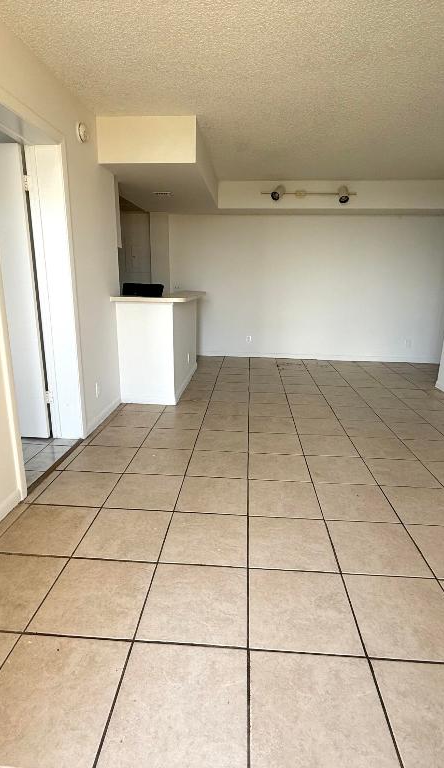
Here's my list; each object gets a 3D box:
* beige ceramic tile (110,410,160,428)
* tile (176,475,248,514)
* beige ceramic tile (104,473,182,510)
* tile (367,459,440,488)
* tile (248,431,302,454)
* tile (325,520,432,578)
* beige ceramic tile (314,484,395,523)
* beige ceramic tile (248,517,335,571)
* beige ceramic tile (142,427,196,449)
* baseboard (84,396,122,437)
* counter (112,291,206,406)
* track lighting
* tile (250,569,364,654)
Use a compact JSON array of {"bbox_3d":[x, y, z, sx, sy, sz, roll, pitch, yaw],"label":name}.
[{"bbox_3d":[-0.770,0.317,3.663,0.399,0.012,0.402,2,15,3],"label":"beige ceramic tile"},{"bbox_3d":[-0.044,0.662,2.446,0.402,0.010,0.402,2,15,3],"label":"tile"},{"bbox_3d":[-0.450,0.649,2.470,0.403,0.012,0.403,2,15,3],"label":"beige ceramic tile"},{"bbox_3d":[1.200,0.598,2.767,0.402,0.012,0.402,2,15,3],"label":"tile"},{"bbox_3d":[0.418,0.466,3.208,0.402,0.012,0.402,2,15,3],"label":"tile"},{"bbox_3d":[0.744,0.795,2.006,0.402,0.010,0.402,2,15,3],"label":"tile"},{"bbox_3d":[0.771,0.691,2.400,0.402,0.010,0.402,2,15,3],"label":"beige ceramic tile"},{"bbox_3d":[0.337,0.779,2.023,0.402,0.012,0.402,2,15,3],"label":"beige ceramic tile"},{"bbox_3d":[-0.397,0.436,3.257,0.403,0.012,0.403,2,15,3],"label":"beige ceramic tile"},{"bbox_3d":[-1.041,0.264,3.687,0.013,0.082,0.877,2,15,3],"label":"baseboard"},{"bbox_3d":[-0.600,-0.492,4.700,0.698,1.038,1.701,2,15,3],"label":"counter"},{"bbox_3d":[1.086,-2.354,5.137,1.190,0.200,0.170,2,15,3],"label":"track lighting"},{"bbox_3d":[0.308,0.882,1.626,0.399,0.012,0.402,2,15,3],"label":"tile"}]

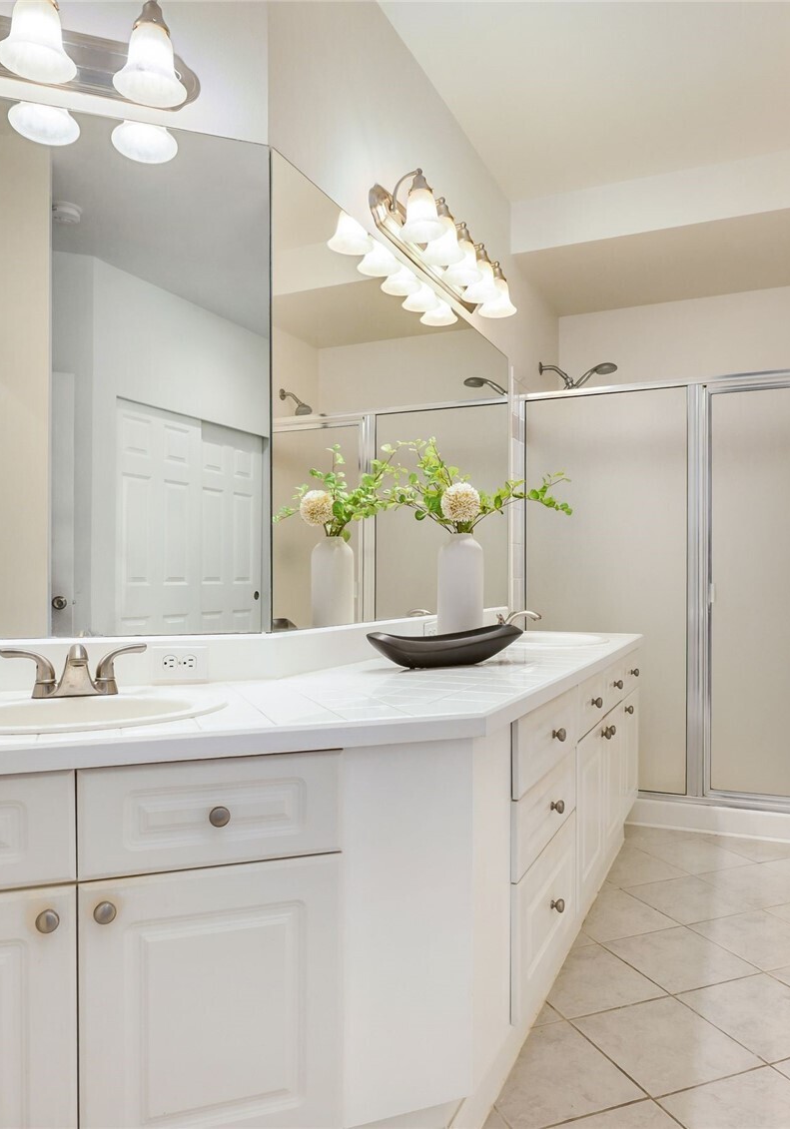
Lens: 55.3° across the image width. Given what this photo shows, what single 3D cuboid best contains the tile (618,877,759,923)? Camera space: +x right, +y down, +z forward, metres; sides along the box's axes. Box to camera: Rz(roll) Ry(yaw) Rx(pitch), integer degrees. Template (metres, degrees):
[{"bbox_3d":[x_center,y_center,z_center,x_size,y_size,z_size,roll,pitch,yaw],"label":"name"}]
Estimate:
[{"bbox_3d":[0.973,1.104,2.478,0.298,0.010,0.298,0,-1,-20],"label":"tile"}]

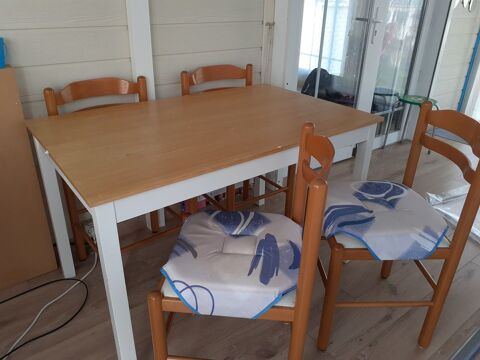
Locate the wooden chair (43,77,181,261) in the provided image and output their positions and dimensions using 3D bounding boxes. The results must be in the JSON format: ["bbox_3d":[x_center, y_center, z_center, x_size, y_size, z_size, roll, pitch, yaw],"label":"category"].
[{"bbox_3d":[-0.500,0.026,1.674,0.445,0.868,0.485,-19,33,-35],"label":"wooden chair"}]

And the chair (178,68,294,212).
[{"bbox_3d":[0.003,-0.135,2.021,0.445,0.868,0.485,-18,32,-33],"label":"chair"}]

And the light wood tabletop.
[{"bbox_3d":[-0.113,-0.239,1.543,1.255,0.025,0.782,-18,33,-34],"label":"light wood tabletop"}]

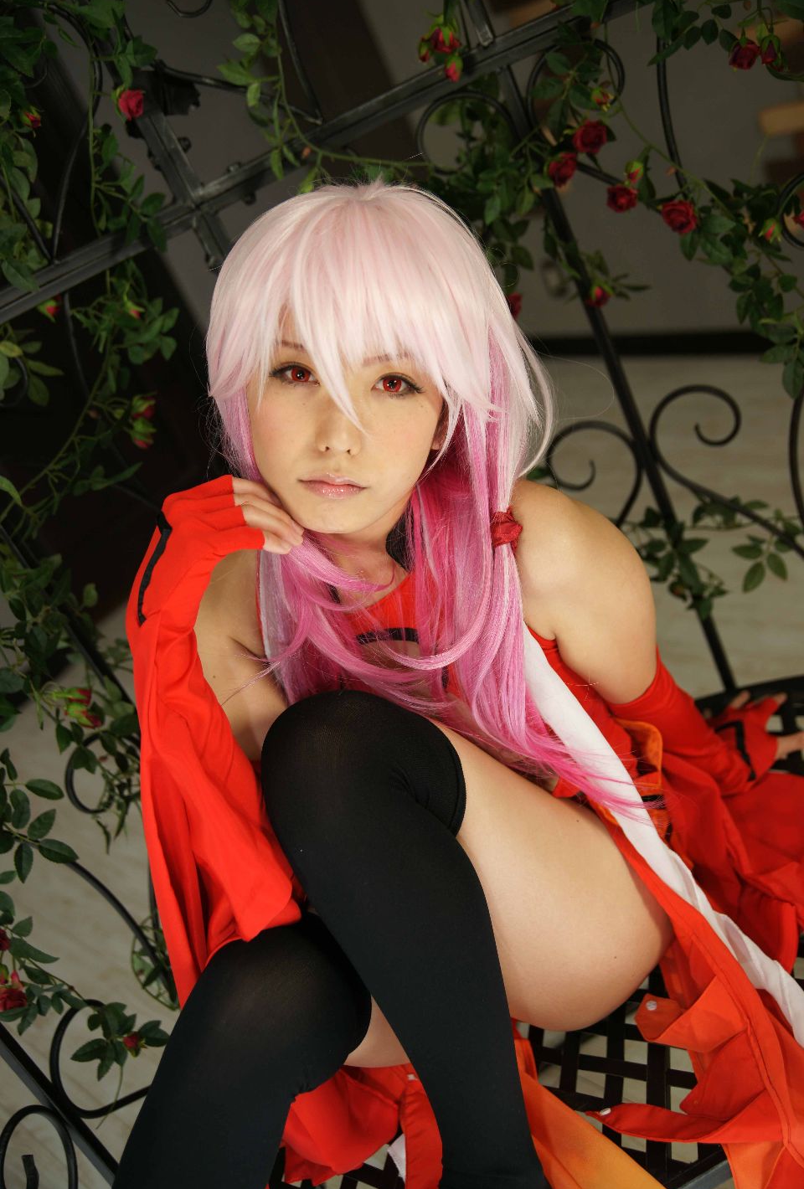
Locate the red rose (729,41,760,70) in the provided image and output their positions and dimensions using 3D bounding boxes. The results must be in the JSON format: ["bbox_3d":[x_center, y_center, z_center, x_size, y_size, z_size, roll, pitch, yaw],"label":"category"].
[{"bbox_3d":[0.329,-0.517,1.125,0.029,0.029,0.028,5,60,3],"label":"red rose"}]

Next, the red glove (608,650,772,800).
[{"bbox_3d":[0.255,0.113,1.030,0.110,0.300,0.120,33,97,42],"label":"red glove"}]

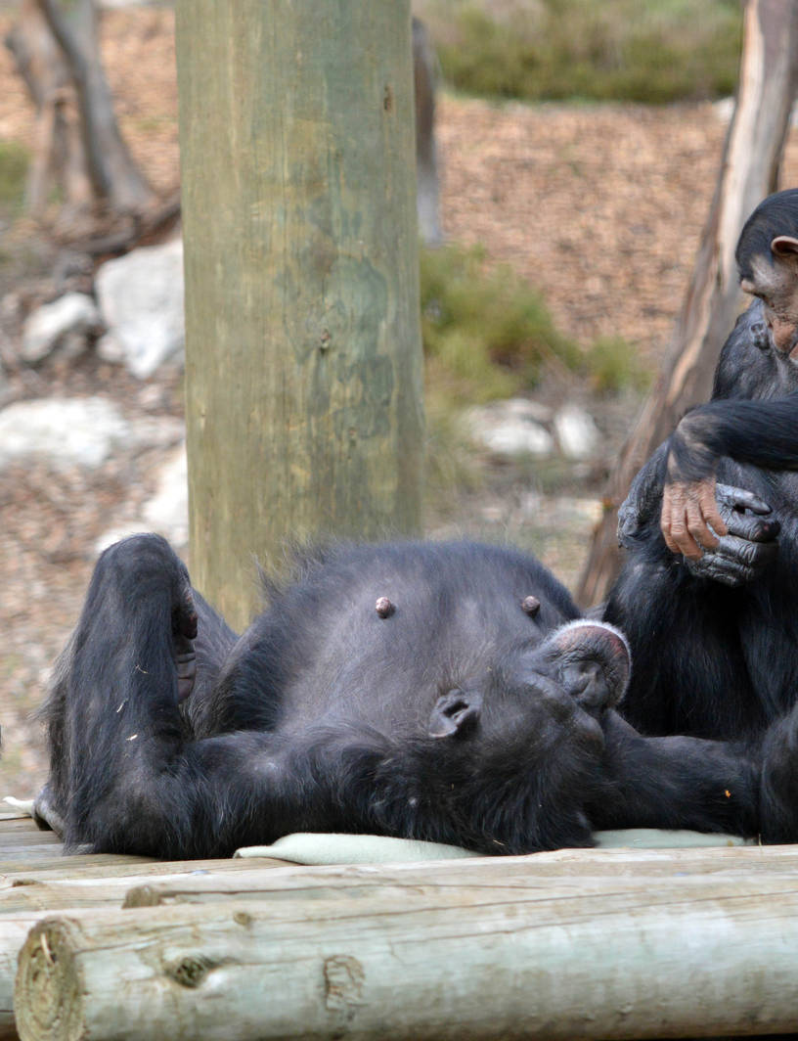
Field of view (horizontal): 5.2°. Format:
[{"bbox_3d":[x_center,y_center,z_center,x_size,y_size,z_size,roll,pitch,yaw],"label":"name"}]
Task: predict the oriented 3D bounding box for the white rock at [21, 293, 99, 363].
[{"bbox_3d":[-0.654,-0.371,16.900,0.150,0.135,0.140,-1,3,0],"label":"white rock"}]

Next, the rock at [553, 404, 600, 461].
[{"bbox_3d":[0.336,-0.167,16.600,0.095,0.110,0.100,-1,3,0],"label":"rock"}]

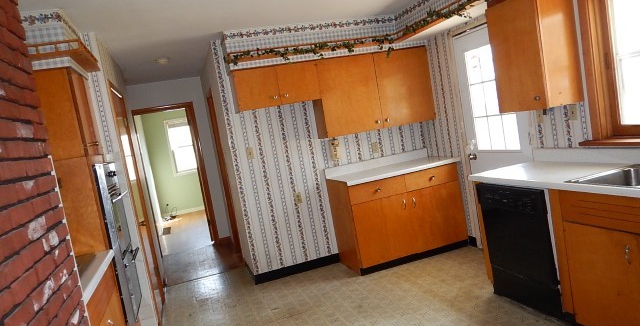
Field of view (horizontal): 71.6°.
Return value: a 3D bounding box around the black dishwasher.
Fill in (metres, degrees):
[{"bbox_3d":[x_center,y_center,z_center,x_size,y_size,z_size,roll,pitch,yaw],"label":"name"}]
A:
[{"bbox_3d":[1.595,0.524,3.070,0.580,0.835,0.620,-11,5,-17],"label":"black dishwasher"}]

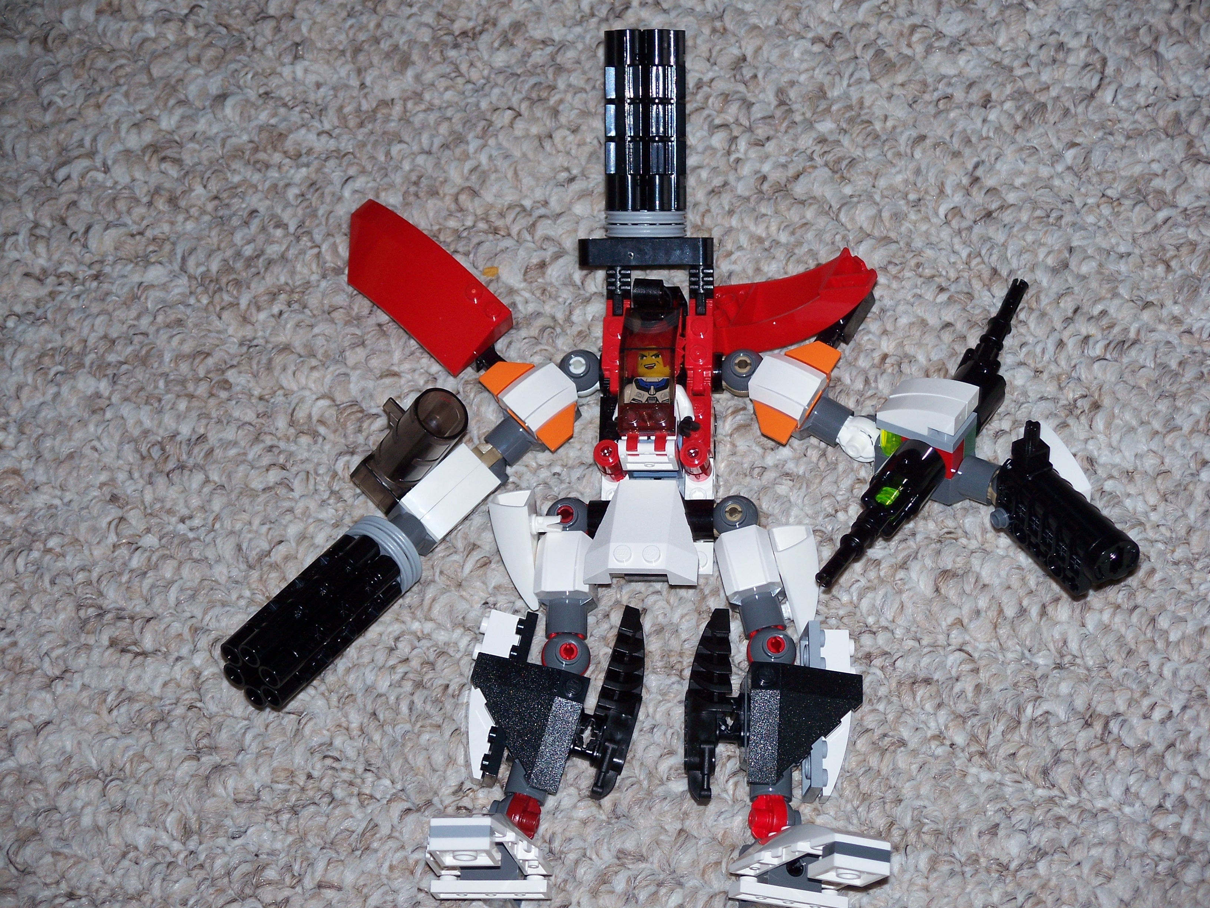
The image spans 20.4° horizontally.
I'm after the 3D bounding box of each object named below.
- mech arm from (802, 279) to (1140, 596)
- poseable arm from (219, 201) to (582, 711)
[{"bbox_3d":[0.105,-0.009,0.957,0.090,0.045,0.094,0,71,0],"label":"mech arm"},{"bbox_3d":[-0.078,-0.004,0.954,0.130,0.048,0.096,-42,76,-13],"label":"poseable arm"}]

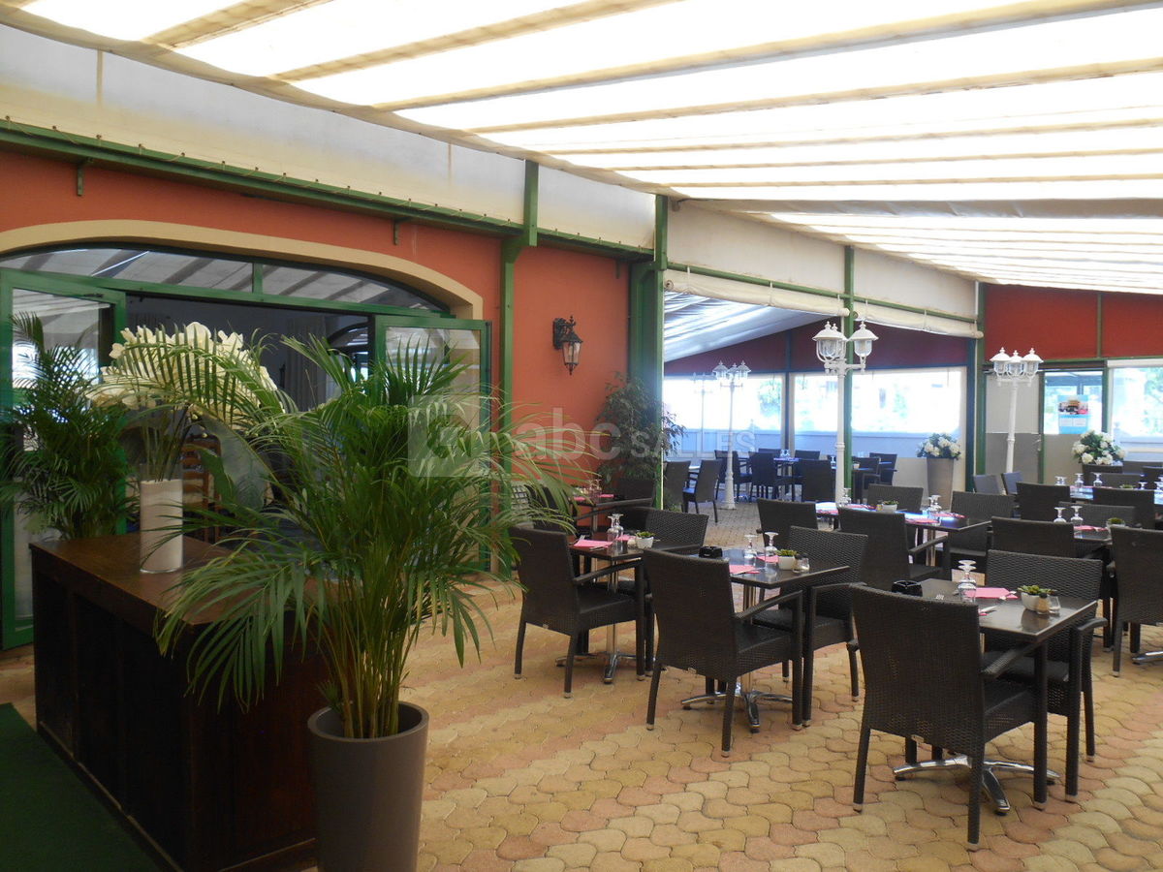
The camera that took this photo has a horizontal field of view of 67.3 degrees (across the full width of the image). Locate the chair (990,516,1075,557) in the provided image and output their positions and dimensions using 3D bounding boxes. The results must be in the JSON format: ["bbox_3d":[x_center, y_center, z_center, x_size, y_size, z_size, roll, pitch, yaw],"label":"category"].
[{"bbox_3d":[2.973,0.952,5.562,0.615,0.873,0.575,-1,2,-42],"label":"chair"}]

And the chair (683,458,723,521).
[{"bbox_3d":[1.555,0.797,12.117,0.585,0.865,0.570,1,2,40],"label":"chair"}]

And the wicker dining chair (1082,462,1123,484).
[{"bbox_3d":[7.167,0.830,11.874,0.585,0.865,0.570,-1,2,-44],"label":"wicker dining chair"}]

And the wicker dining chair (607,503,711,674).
[{"bbox_3d":[0.409,0.937,5.406,0.570,0.870,0.600,2,2,45],"label":"wicker dining chair"}]

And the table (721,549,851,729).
[{"bbox_3d":[0.868,1.030,4.446,0.690,0.745,0.690,-1,2,-44],"label":"table"}]

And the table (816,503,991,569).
[{"bbox_3d":[2.338,0.978,6.710,0.770,0.745,1.440,-1,2,-44],"label":"table"}]

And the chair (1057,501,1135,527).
[{"bbox_3d":[3.528,0.940,6.139,0.575,0.873,0.615,2,2,44],"label":"chair"}]

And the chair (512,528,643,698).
[{"bbox_3d":[-0.031,0.948,4.968,0.585,0.865,0.570,-1,2,-43],"label":"chair"}]

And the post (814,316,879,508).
[{"bbox_3d":[2.318,0.146,7.861,0.615,2.361,0.575,0,1,-2],"label":"post"}]

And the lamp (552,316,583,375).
[{"bbox_3d":[-0.124,-0.875,8.447,0.228,0.568,0.317,-1,2,-44],"label":"lamp"}]

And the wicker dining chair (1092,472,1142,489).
[{"bbox_3d":[5.714,0.862,9.491,0.600,0.870,0.570,-1,2,-44],"label":"wicker dining chair"}]

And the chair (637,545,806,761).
[{"bbox_3d":[0.667,0.969,4.164,0.585,0.865,0.570,-1,2,-45],"label":"chair"}]

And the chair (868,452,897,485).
[{"bbox_3d":[4.778,0.744,14.227,0.615,0.873,0.575,-1,2,-45],"label":"chair"}]

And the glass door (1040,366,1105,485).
[{"bbox_3d":[7.311,0.124,13.012,0.060,2.202,0.867,-1,2,-44],"label":"glass door"}]

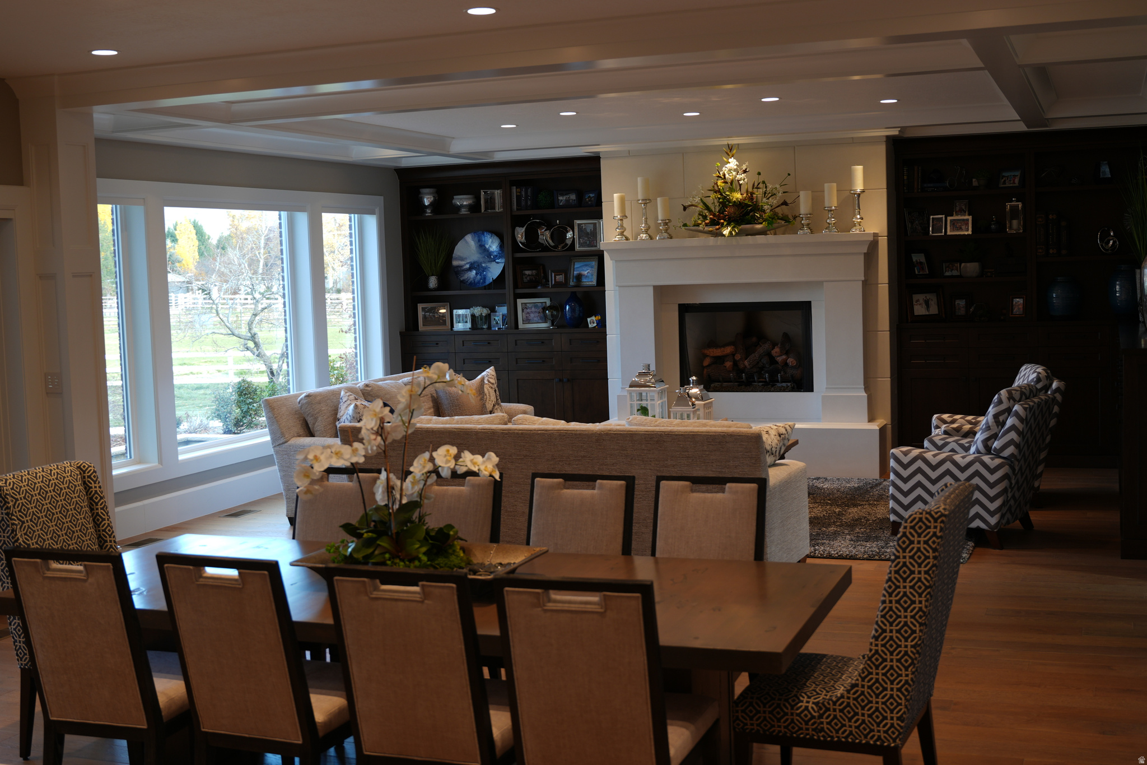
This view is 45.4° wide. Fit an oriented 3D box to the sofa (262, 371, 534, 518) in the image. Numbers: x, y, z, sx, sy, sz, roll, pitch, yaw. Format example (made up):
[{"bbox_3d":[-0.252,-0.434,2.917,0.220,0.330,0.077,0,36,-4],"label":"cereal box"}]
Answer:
[{"bbox_3d":[-1.279,0.457,10.744,1.120,0.900,2.450,0,5,21],"label":"sofa"}]

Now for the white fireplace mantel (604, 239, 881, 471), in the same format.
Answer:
[{"bbox_3d":[1.328,-0.221,11.156,2.349,1.899,0.403,0,5,21],"label":"white fireplace mantel"}]

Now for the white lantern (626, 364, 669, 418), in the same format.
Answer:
[{"bbox_3d":[0.533,0.174,9.804,0.235,0.620,0.235,0,5,21],"label":"white lantern"}]

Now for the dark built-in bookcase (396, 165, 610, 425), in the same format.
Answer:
[{"bbox_3d":[-0.540,-0.696,12.994,2.250,2.750,0.460,0,5,21],"label":"dark built-in bookcase"}]

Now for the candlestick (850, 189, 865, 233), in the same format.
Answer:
[{"bbox_3d":[2.297,-1.394,11.114,0.120,0.354,0.120,0,5,21],"label":"candlestick"}]

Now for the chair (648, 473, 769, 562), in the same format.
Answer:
[{"bbox_3d":[0.400,0.848,4.682,0.440,0.965,0.600,0,5,21],"label":"chair"}]

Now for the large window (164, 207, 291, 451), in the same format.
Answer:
[{"bbox_3d":[-2.738,-0.455,10.872,0.140,1.830,1.850,0,5,21],"label":"large window"}]

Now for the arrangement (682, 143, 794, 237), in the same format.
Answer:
[{"bbox_3d":[1.316,-1.550,11.058,0.860,0.750,0.360,0,5,21],"label":"arrangement"}]

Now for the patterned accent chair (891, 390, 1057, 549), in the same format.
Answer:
[{"bbox_3d":[2.458,0.489,8.354,0.820,0.910,0.740,2,6,33],"label":"patterned accent chair"}]

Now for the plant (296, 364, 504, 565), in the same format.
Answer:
[{"bbox_3d":[-0.575,0.281,4.587,0.660,0.680,0.420,0,5,21],"label":"plant"}]

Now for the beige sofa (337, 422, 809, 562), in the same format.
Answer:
[{"bbox_3d":[0.009,0.626,7.696,2.424,0.900,0.989,0,5,21],"label":"beige sofa"}]

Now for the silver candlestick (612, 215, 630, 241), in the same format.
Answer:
[{"bbox_3d":[0.398,-1.288,11.480,0.130,0.213,0.130,-2,5,0],"label":"silver candlestick"}]

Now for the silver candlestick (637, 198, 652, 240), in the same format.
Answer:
[{"bbox_3d":[0.601,-1.401,11.774,0.120,0.352,0.120,0,5,21],"label":"silver candlestick"}]

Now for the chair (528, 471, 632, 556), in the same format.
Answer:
[{"bbox_3d":[-0.057,0.849,4.827,0.440,0.965,0.600,0,5,21],"label":"chair"}]

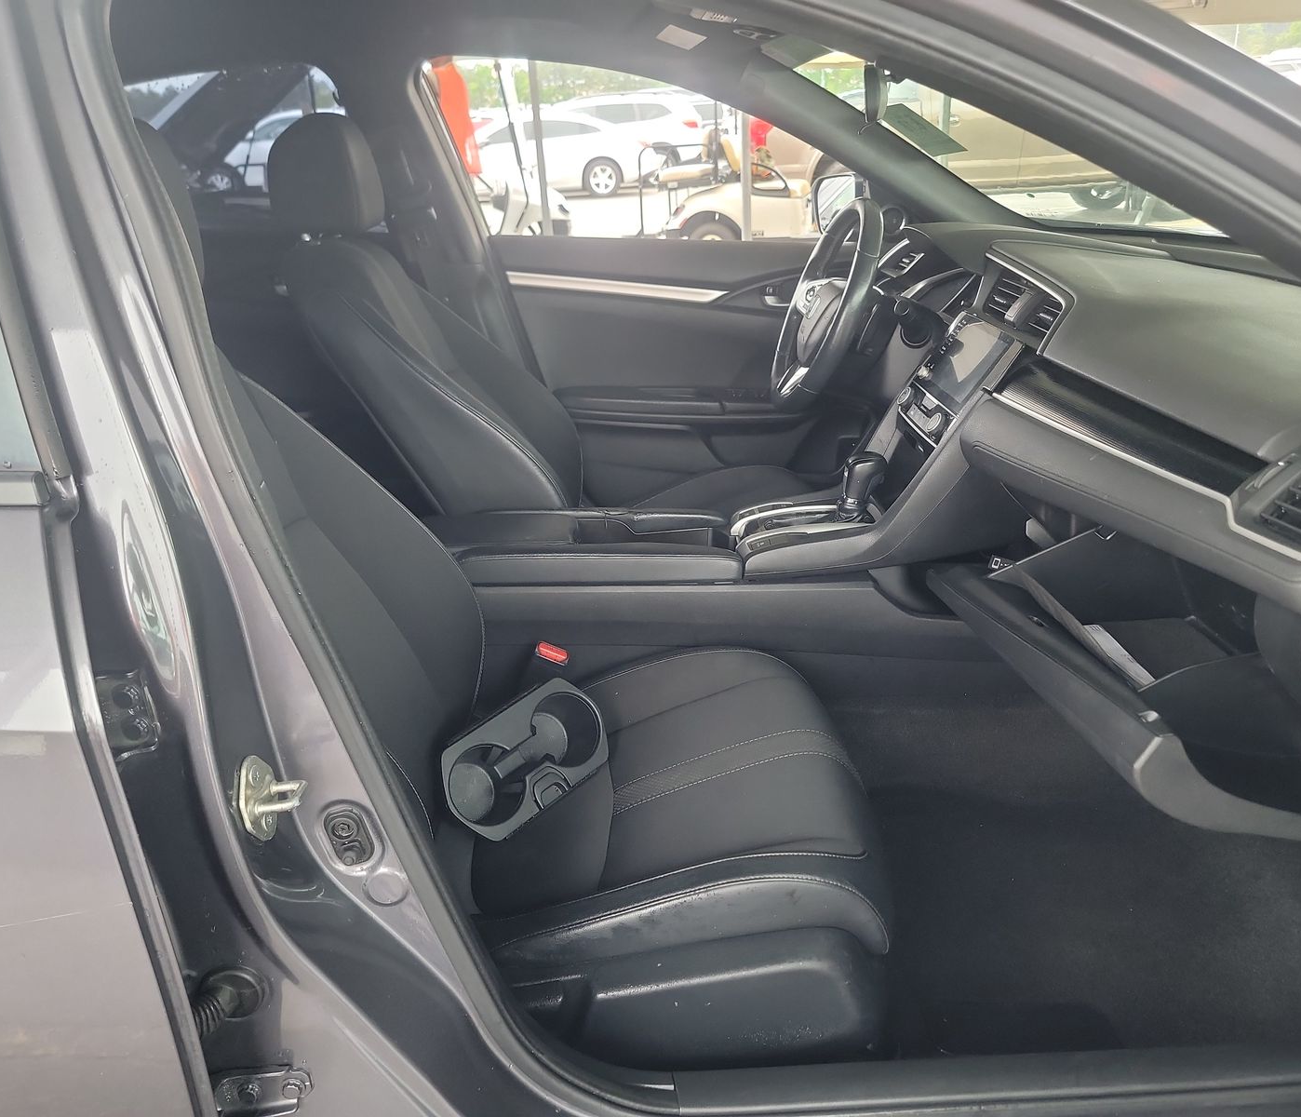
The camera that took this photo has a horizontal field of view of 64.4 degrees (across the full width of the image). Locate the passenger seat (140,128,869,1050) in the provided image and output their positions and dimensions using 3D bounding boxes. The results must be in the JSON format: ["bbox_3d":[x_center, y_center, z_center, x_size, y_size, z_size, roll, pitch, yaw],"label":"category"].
[{"bbox_3d":[-0.161,0.025,1.075,0.800,0.930,0.530,-3,24,0],"label":"passenger seat"}]

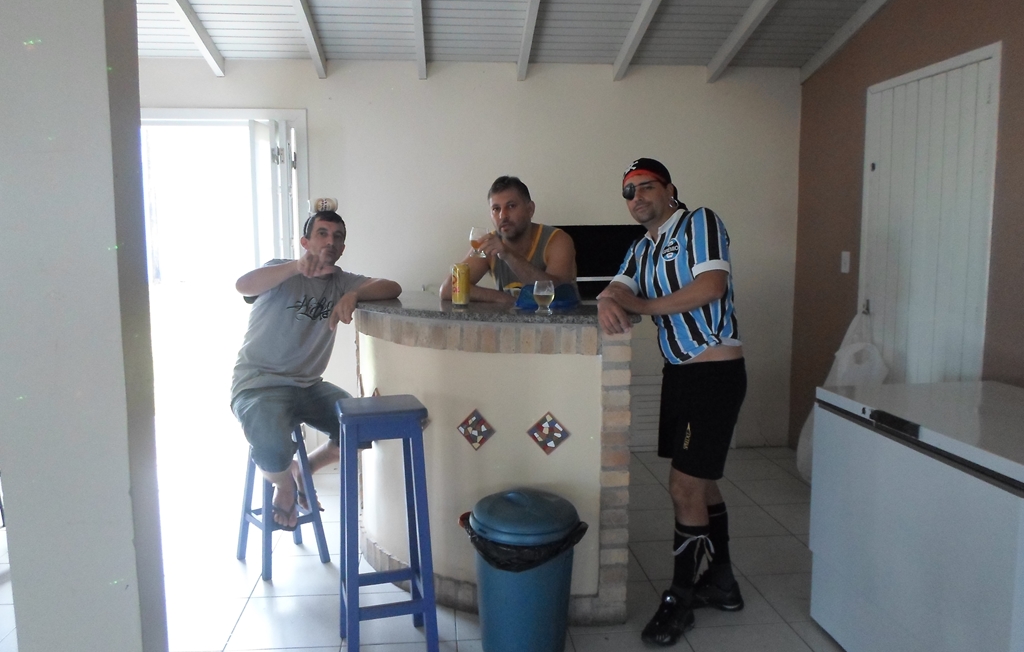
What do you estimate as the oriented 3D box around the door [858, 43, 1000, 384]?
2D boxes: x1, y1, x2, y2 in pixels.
[{"bbox_3d":[2.040,-0.142,3.750,0.080,2.240,0.980,0,6,-6],"label":"door"}]

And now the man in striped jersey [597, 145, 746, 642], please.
[{"bbox_3d":[0.569,0.262,2.628,0.500,1.680,0.530,6,8,40],"label":"man in striped jersey"}]

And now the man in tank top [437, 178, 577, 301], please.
[{"bbox_3d":[-0.025,0.157,3.487,0.620,1.690,0.550,0,6,1],"label":"man in tank top"}]

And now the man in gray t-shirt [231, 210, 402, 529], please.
[{"bbox_3d":[-0.827,0.171,3.110,0.700,1.310,0.680,-2,7,-20],"label":"man in gray t-shirt"}]

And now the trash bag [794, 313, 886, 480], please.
[{"bbox_3d":[1.798,0.404,4.126,0.400,0.930,0.600,0,6,-6],"label":"trash bag"}]

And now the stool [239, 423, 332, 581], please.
[{"bbox_3d":[-1.002,0.721,3.211,0.300,0.630,0.300,-5,8,-38],"label":"stool"}]

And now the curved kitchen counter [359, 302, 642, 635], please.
[{"bbox_3d":[-0.148,0.472,3.143,1.100,1.145,1.120,0,6,-6],"label":"curved kitchen counter"}]

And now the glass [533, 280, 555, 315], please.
[{"bbox_3d":[0.117,-0.106,2.667,0.076,0.116,0.076,0,6,-6],"label":"glass"}]

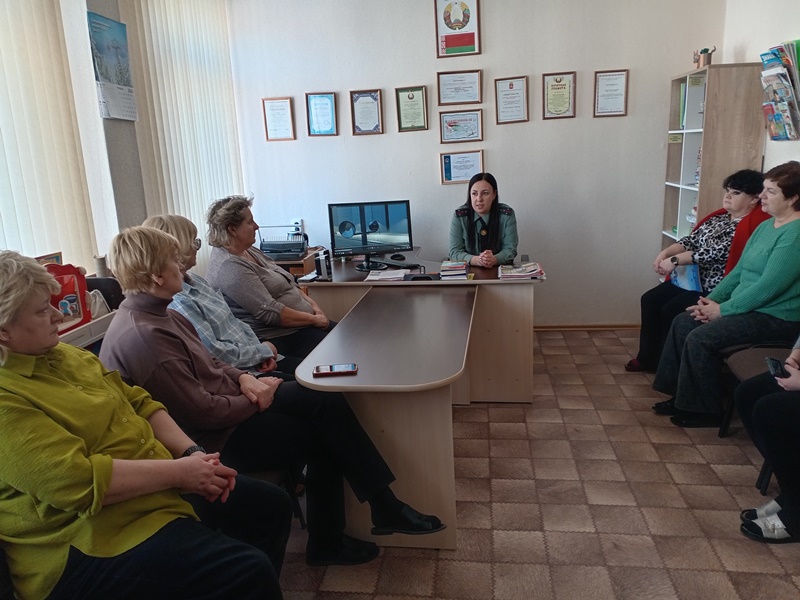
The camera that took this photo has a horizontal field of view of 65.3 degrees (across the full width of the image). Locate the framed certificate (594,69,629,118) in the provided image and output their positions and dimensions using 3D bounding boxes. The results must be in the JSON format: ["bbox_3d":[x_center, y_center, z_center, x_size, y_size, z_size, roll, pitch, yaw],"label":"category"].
[{"bbox_3d":[1.547,-1.509,4.571,0.239,0.323,0.020,0,14,8],"label":"framed certificate"}]

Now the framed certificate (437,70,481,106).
[{"bbox_3d":[0.454,-1.592,4.695,0.332,0.240,0.020,0,14,8],"label":"framed certificate"}]

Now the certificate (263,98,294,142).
[{"bbox_3d":[-0.949,-1.416,4.894,0.238,0.325,0.024,-1,14,6],"label":"certificate"}]

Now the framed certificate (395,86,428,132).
[{"bbox_3d":[0.092,-1.457,4.770,0.238,0.325,0.024,-1,14,6],"label":"framed certificate"}]

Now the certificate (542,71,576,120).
[{"bbox_3d":[1.188,-1.516,4.637,0.238,0.325,0.024,-1,14,6],"label":"certificate"}]

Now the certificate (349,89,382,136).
[{"bbox_3d":[-0.253,-1.448,4.824,0.245,0.325,0.020,0,14,8],"label":"certificate"}]

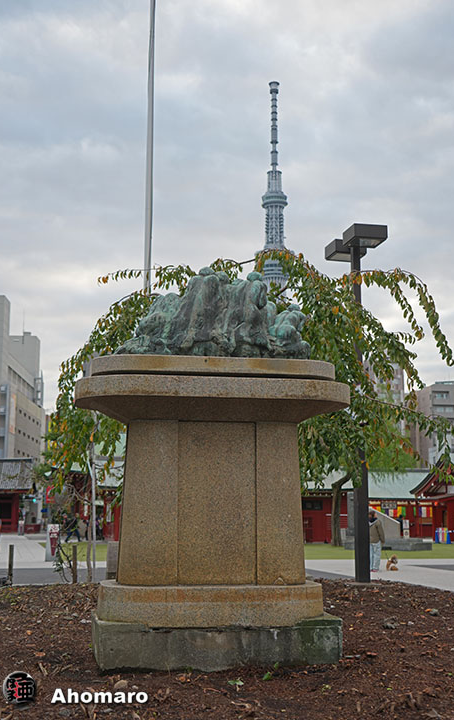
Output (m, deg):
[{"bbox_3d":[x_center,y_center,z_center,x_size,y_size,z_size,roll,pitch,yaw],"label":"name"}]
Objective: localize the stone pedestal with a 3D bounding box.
[{"bbox_3d":[-0.128,1.250,8.104,2.330,2.402,1.262,2,-9,-11],"label":"stone pedestal"}]

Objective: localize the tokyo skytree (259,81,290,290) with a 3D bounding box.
[{"bbox_3d":[68.526,-96.653,1376.075,68.000,634.000,68.000,0,-9,3],"label":"tokyo skytree"}]

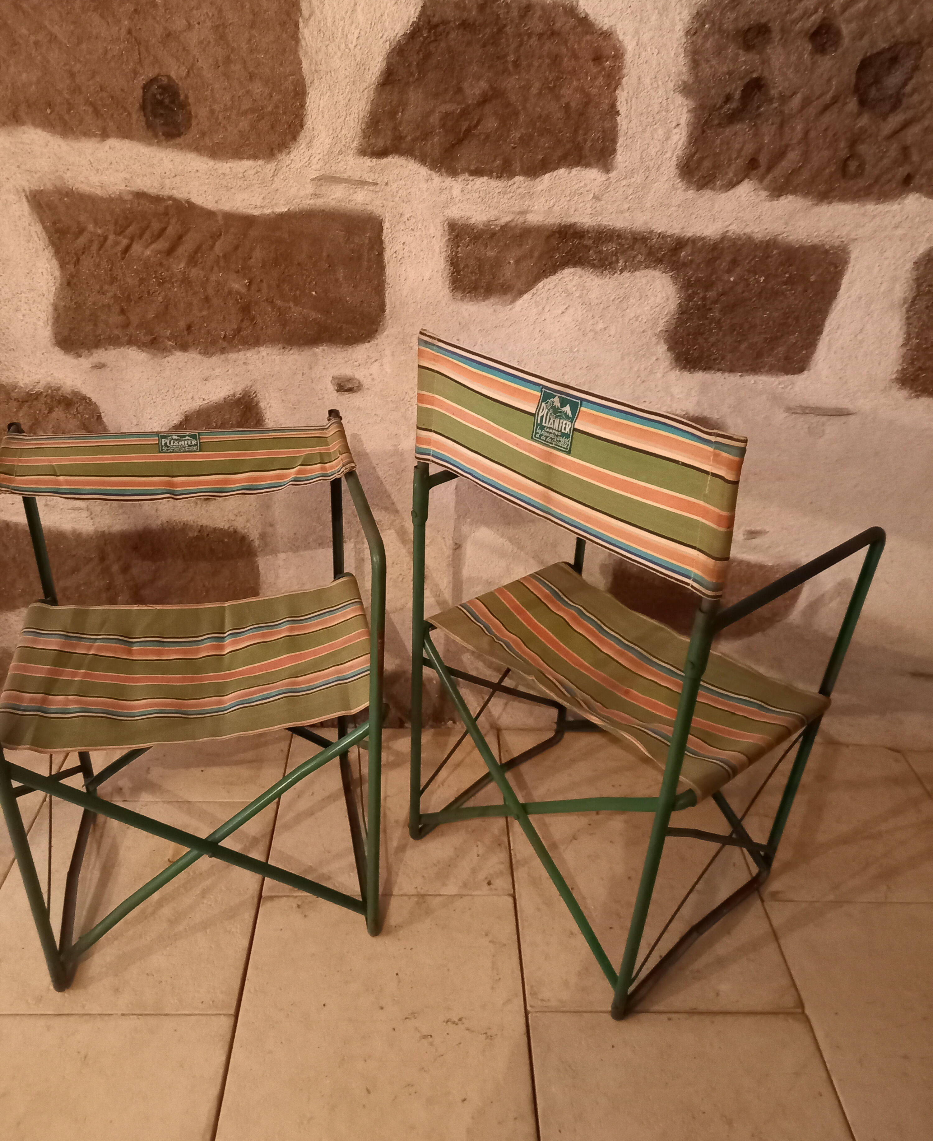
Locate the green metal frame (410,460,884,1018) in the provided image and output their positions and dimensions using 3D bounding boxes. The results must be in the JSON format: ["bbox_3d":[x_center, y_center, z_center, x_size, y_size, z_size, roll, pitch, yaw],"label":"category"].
[{"bbox_3d":[0.220,0.133,1.258,0.397,0.770,0.449,-24,41,-37],"label":"green metal frame"}]

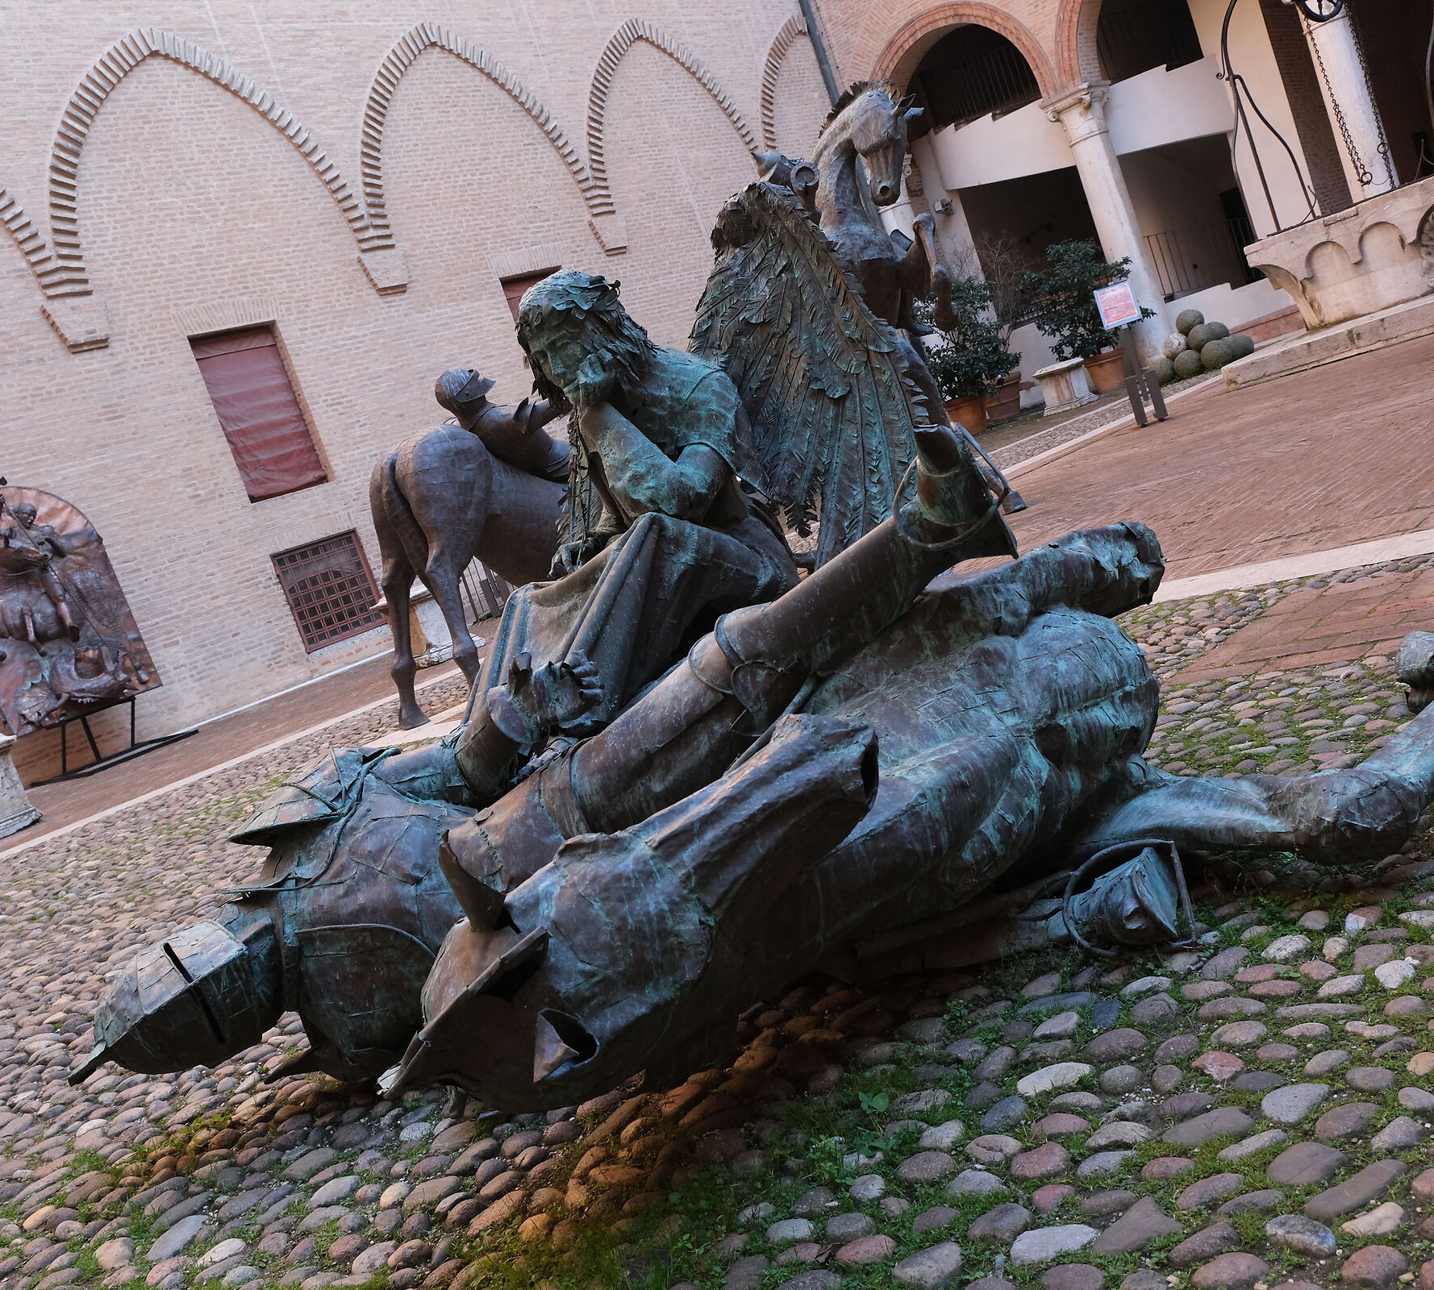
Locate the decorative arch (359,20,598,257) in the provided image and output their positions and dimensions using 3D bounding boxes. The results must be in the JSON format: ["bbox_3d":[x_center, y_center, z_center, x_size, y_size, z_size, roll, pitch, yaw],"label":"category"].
[{"bbox_3d":[-3.511,-7.305,20.415,0.200,3.020,4.710,-11,10,46],"label":"decorative arch"}]

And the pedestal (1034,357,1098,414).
[{"bbox_3d":[5.337,-3.930,22.202,0.660,0.640,0.570,-11,10,46],"label":"pedestal"}]

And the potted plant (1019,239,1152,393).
[{"bbox_3d":[6.104,-5.452,23.882,1.950,2.600,1.750,-11,10,46],"label":"potted plant"}]

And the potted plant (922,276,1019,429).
[{"bbox_3d":[4.227,-4.882,24.773,1.600,2.500,1.550,-11,10,46],"label":"potted plant"}]

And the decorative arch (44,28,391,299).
[{"bbox_3d":[-6.280,-6.000,17.525,0.200,3.020,4.770,-11,10,46],"label":"decorative arch"}]

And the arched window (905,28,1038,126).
[{"bbox_3d":[4.241,-9.784,25.240,3.100,1.800,0.450,-11,10,46],"label":"arched window"}]

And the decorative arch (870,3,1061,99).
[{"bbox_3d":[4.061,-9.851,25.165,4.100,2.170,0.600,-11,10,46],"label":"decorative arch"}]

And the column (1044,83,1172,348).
[{"bbox_3d":[6.624,-6.861,24.132,0.880,4.800,0.880,-11,10,46],"label":"column"}]

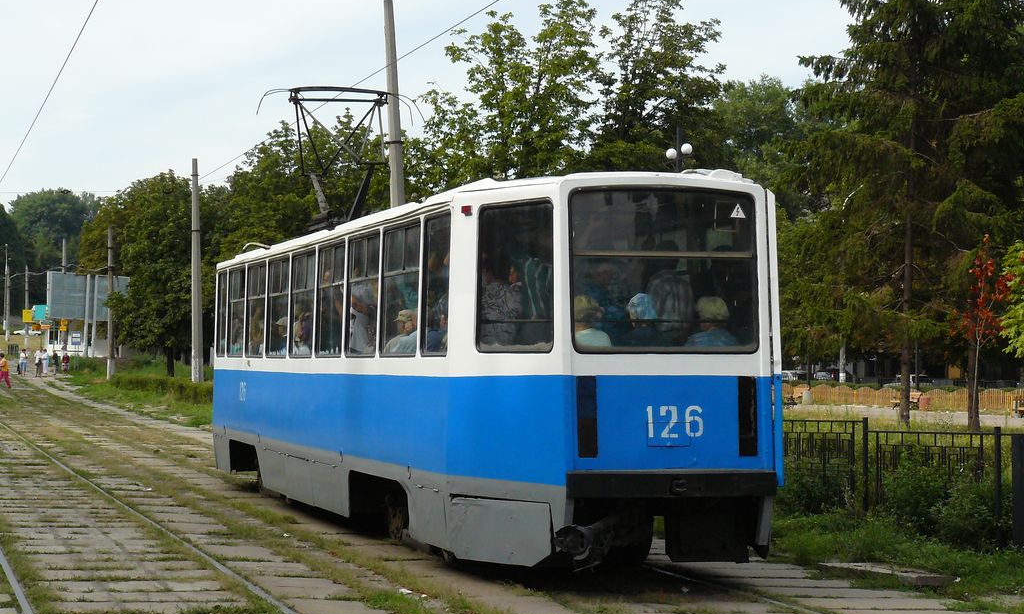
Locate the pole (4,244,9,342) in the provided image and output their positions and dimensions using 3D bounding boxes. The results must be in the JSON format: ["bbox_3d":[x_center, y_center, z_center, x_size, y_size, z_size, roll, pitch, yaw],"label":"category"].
[{"bbox_3d":[-55.604,-1.542,228.000,0.400,10.600,0.400,0,-2,-14],"label":"pole"}]

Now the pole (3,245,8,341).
[{"bbox_3d":[-55.036,-1.467,225.000,0.400,10.500,0.400,0,-1,0],"label":"pole"}]

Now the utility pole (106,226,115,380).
[{"bbox_3d":[-22.863,-0.256,118.000,0.420,8.800,0.420,0,-2,-11],"label":"utility pole"}]

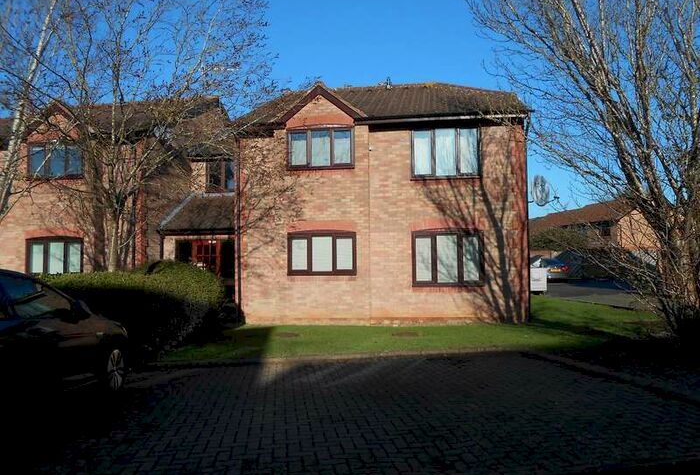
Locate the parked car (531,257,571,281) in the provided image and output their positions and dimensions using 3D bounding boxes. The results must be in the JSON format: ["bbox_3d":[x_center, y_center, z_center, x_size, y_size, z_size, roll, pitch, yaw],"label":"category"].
[{"bbox_3d":[11.826,1.898,31.764,1.760,1.450,4.300,-1,-3,8],"label":"parked car"}]

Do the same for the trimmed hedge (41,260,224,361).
[{"bbox_3d":[-4.856,1.350,10.756,3.580,1.710,2.850,-1,-3,8],"label":"trimmed hedge"}]

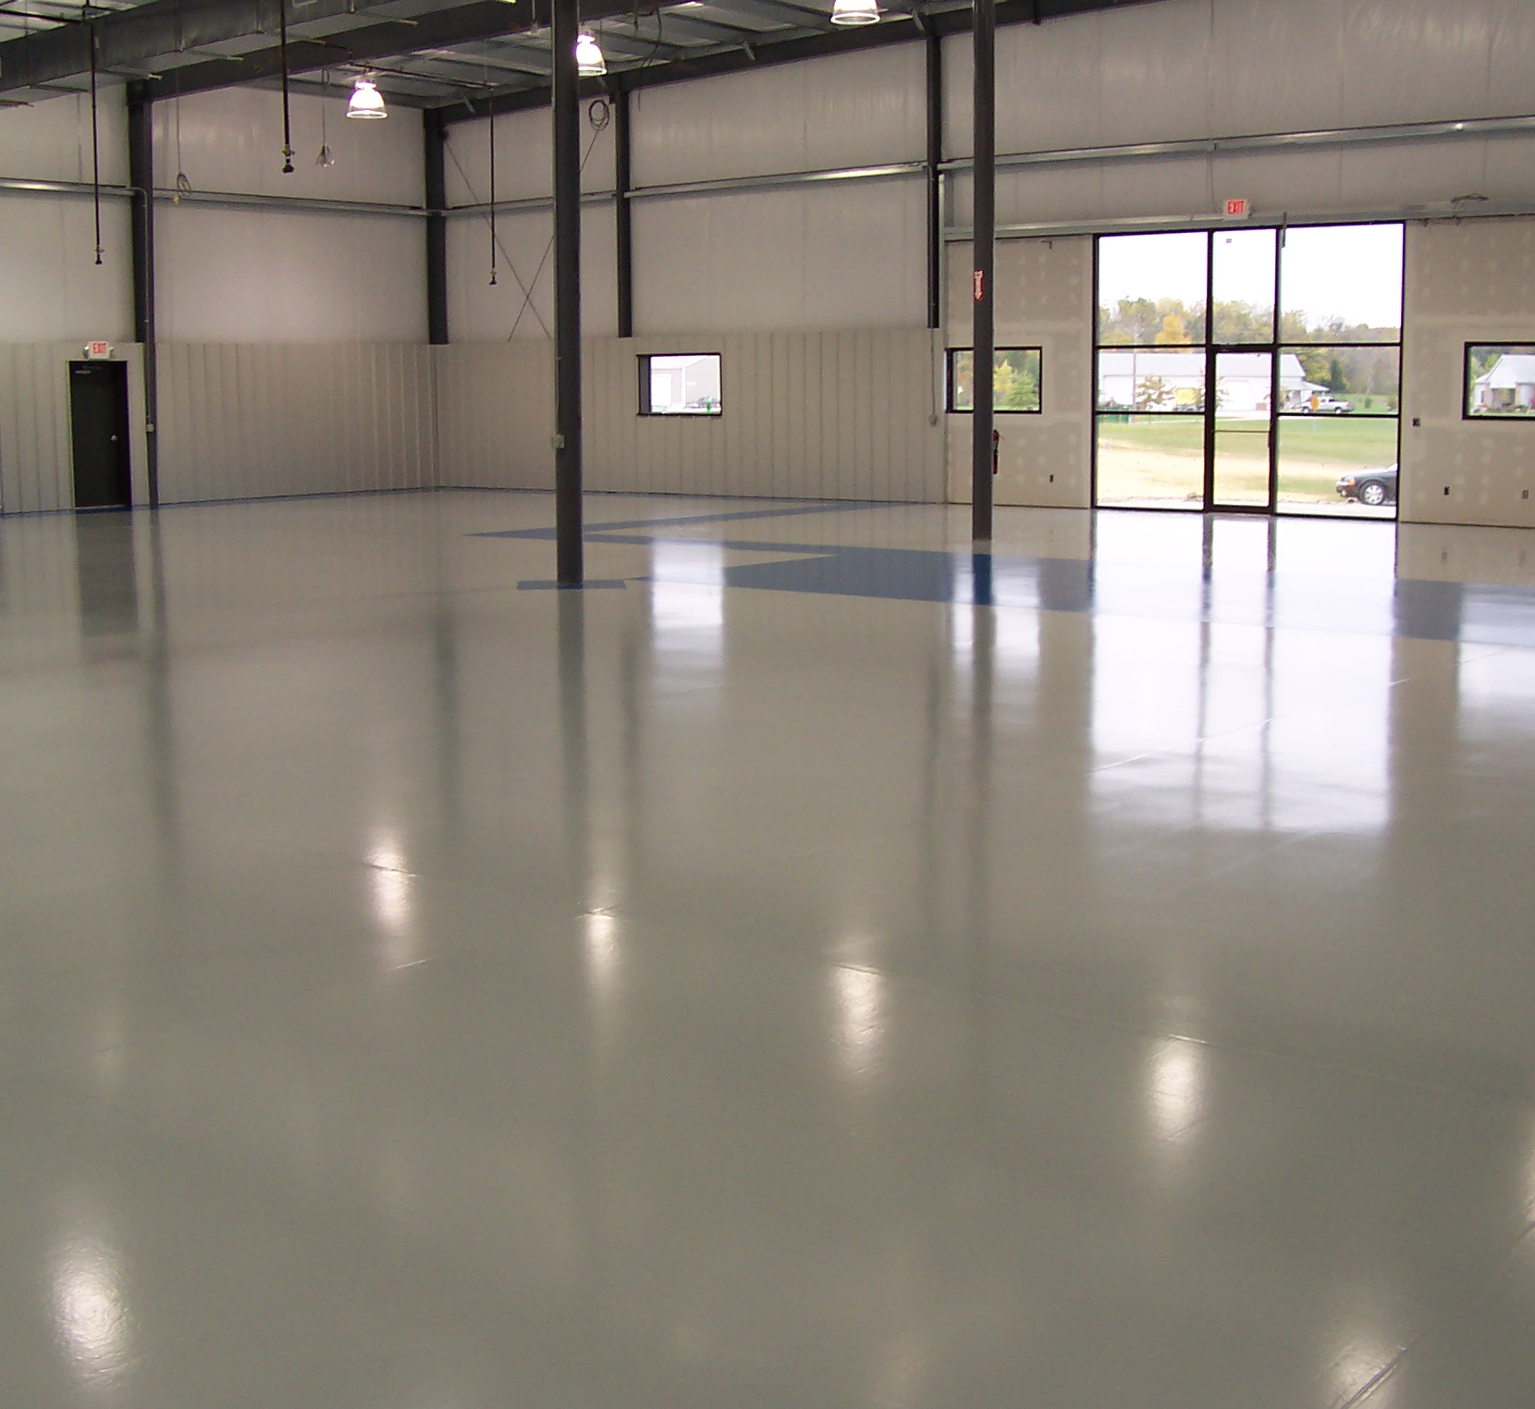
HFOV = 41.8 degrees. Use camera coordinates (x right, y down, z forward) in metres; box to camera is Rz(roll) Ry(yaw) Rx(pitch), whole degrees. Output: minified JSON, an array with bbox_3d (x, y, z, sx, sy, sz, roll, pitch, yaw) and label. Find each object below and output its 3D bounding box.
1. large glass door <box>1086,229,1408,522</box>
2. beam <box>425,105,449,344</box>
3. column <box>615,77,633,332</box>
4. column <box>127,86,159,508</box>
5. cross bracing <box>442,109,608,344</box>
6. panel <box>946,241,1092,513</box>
[{"bbox_3d":[6.137,-4.301,26.089,4.330,3.680,0.130,7,11,39],"label":"large glass door"},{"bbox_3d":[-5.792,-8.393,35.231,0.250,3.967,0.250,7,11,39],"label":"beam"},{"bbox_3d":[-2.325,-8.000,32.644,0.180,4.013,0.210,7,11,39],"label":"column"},{"bbox_3d":[-9.371,-6.066,30.150,0.360,6.250,0.200,7,11,39],"label":"column"},{"bbox_3d":[-4.104,-7.987,33.945,3.780,3.680,0.120,7,11,39],"label":"cross bracing"},{"bbox_3d":[3.482,-4.624,28.248,2.430,3.690,0.130,7,11,39],"label":"panel"}]

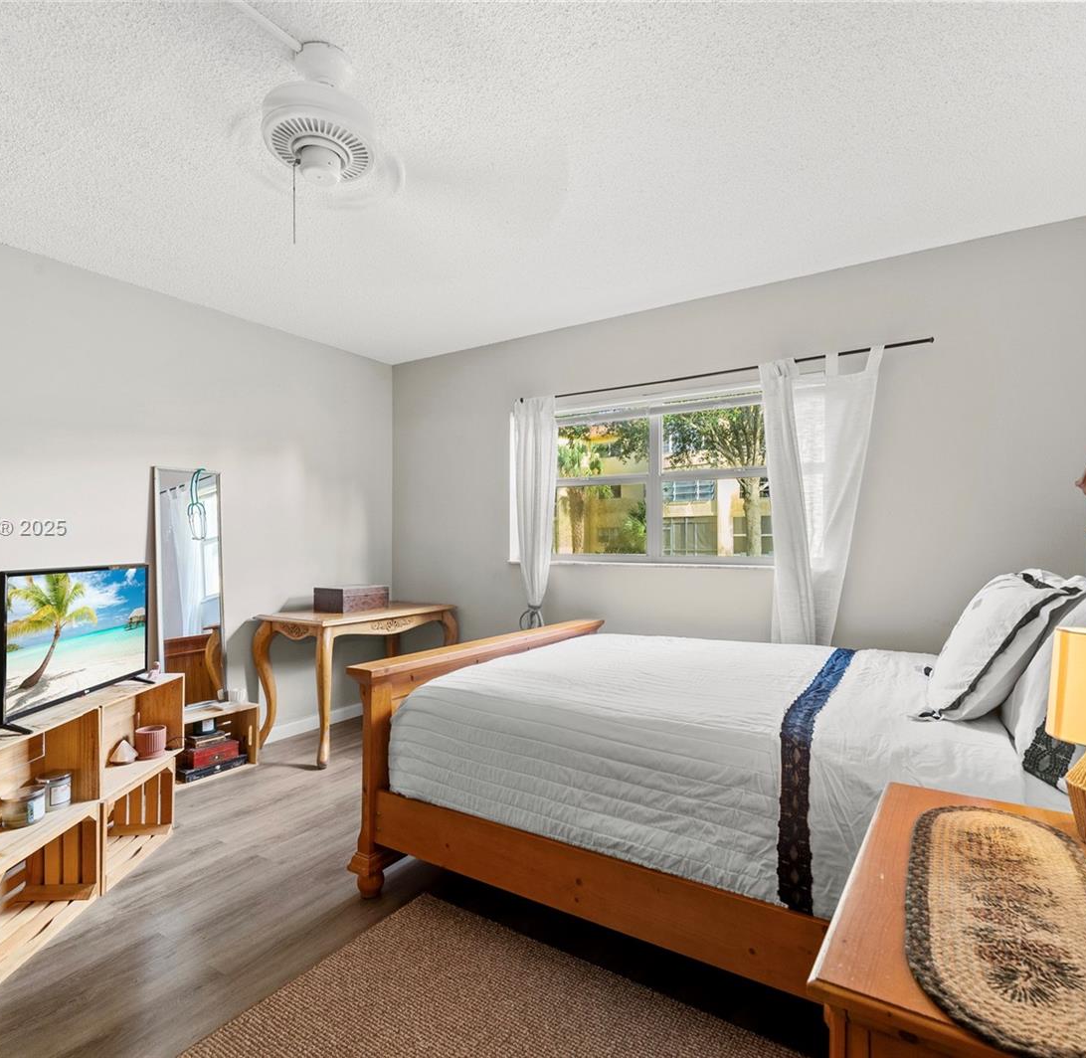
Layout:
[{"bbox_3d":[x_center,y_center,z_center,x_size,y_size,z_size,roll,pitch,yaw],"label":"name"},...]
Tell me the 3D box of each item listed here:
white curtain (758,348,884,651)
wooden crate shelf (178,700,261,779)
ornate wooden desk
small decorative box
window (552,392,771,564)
[{"bbox_3d":[1.275,0.057,3.033,0.530,1.730,0.120,-1,-1,34],"label":"white curtain"},{"bbox_3d":[-1.713,1.082,3.344,0.240,0.307,0.457,-1,-1,31],"label":"wooden crate shelf"},{"bbox_3d":[-1.101,0.869,4.020,0.580,0.750,1.060,-1,-1,31],"label":"ornate wooden desk"},{"bbox_3d":[-1.169,0.427,4.061,0.245,0.137,0.350,-1,-1,31],"label":"small decorative box"},{"bbox_3d":[0.582,-0.262,3.657,1.820,0.920,0.100,-1,-1,34],"label":"window"}]

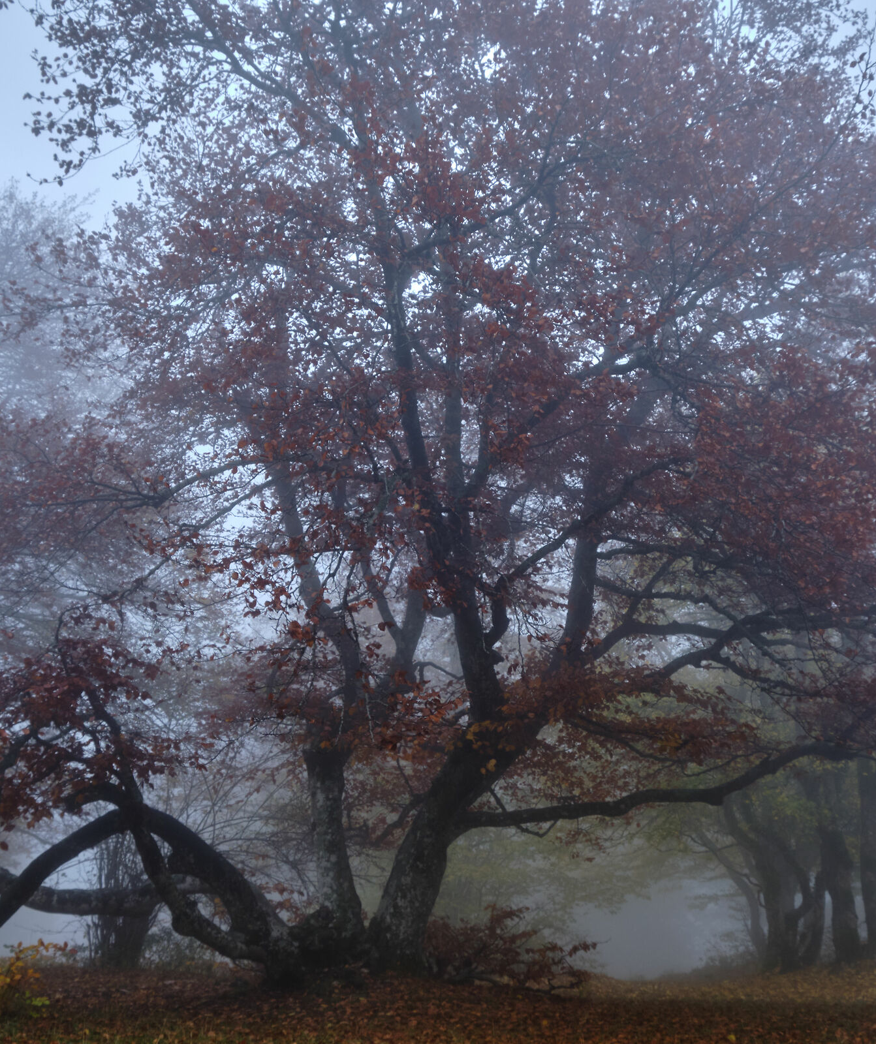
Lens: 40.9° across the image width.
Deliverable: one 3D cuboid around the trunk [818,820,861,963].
[{"bbox_3d":[5.149,4.720,15.087,0.410,1.820,0.410,0,-15,0],"label":"trunk"}]

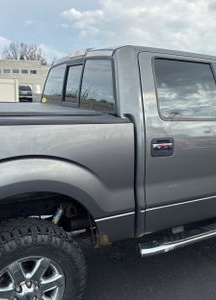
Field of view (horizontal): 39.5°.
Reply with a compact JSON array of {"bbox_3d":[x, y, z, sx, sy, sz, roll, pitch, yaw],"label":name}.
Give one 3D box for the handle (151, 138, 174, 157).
[{"bbox_3d":[0.407,-0.018,2.216,0.218,0.137,0.060,-4,11,-30],"label":"handle"}]

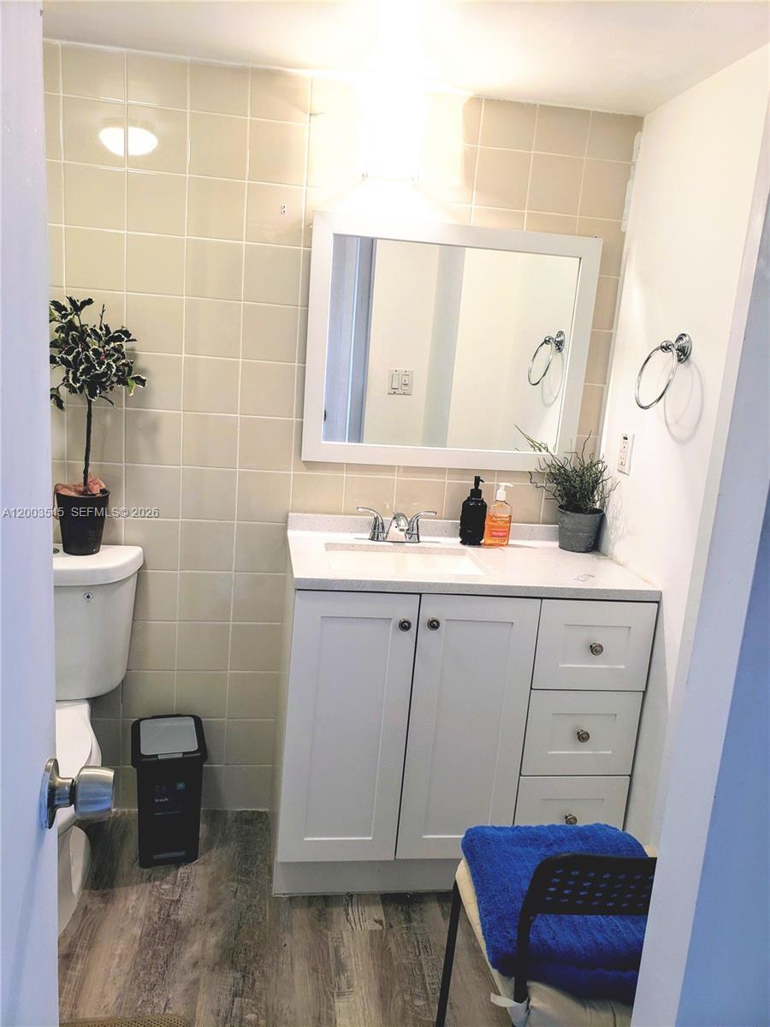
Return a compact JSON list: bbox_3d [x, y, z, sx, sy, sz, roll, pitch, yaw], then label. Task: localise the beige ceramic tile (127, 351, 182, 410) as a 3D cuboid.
[{"bbox_3d":[-0.630,-0.359,2.108,0.151,0.151,0.010,3,12,-9],"label":"beige ceramic tile"}]

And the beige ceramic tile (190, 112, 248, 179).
[{"bbox_3d":[-0.432,-0.951,2.004,0.151,0.151,0.010,3,12,-9],"label":"beige ceramic tile"}]

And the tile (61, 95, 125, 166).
[{"bbox_3d":[-0.731,-0.958,1.944,0.150,0.150,0.009,2,12,-9],"label":"tile"}]

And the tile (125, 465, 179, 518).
[{"bbox_3d":[-0.656,-0.059,2.184,0.151,0.152,0.010,2,12,-9],"label":"tile"}]

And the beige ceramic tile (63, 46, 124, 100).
[{"bbox_3d":[-0.726,-1.098,1.929,0.152,0.120,0.010,2,12,-9],"label":"beige ceramic tile"}]

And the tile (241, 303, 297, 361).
[{"bbox_3d":[-0.317,-0.497,2.132,0.152,0.152,0.010,3,12,-9],"label":"tile"}]

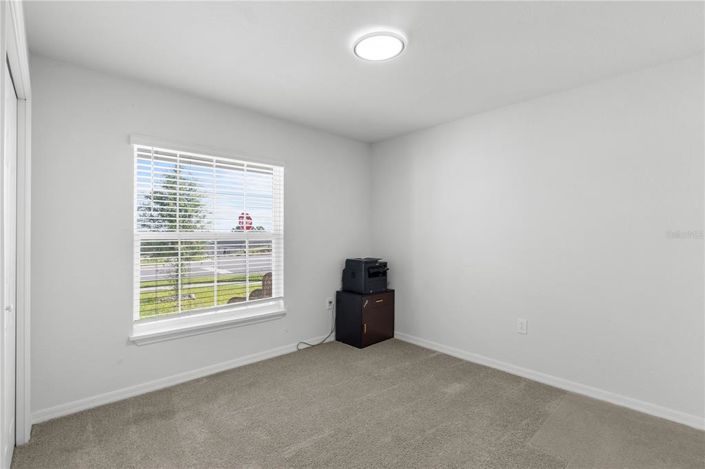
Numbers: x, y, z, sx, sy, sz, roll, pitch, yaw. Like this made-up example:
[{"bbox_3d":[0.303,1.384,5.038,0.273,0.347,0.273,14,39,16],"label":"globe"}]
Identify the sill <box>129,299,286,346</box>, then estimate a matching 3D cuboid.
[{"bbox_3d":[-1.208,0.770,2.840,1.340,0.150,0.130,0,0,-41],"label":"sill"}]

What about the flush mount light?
[{"bbox_3d":[0.169,-1.172,1.957,0.320,0.040,0.320,0,0,0],"label":"flush mount light"}]

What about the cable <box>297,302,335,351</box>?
[{"bbox_3d":[-0.388,1.025,3.488,0.480,0.450,0.070,0,0,-41],"label":"cable"}]

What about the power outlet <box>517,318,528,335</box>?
[{"bbox_3d":[1.507,0.819,2.779,0.012,0.127,0.082,0,0,-43],"label":"power outlet"}]

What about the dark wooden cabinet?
[{"bbox_3d":[0.165,0.963,3.764,0.555,0.580,0.415,0,0,-41],"label":"dark wooden cabinet"}]

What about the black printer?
[{"bbox_3d":[0.155,0.497,3.792,0.390,0.350,0.380,0,0,-41],"label":"black printer"}]

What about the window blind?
[{"bbox_3d":[-1.206,-0.025,2.842,1.290,1.390,0.065,0,0,-41],"label":"window blind"}]

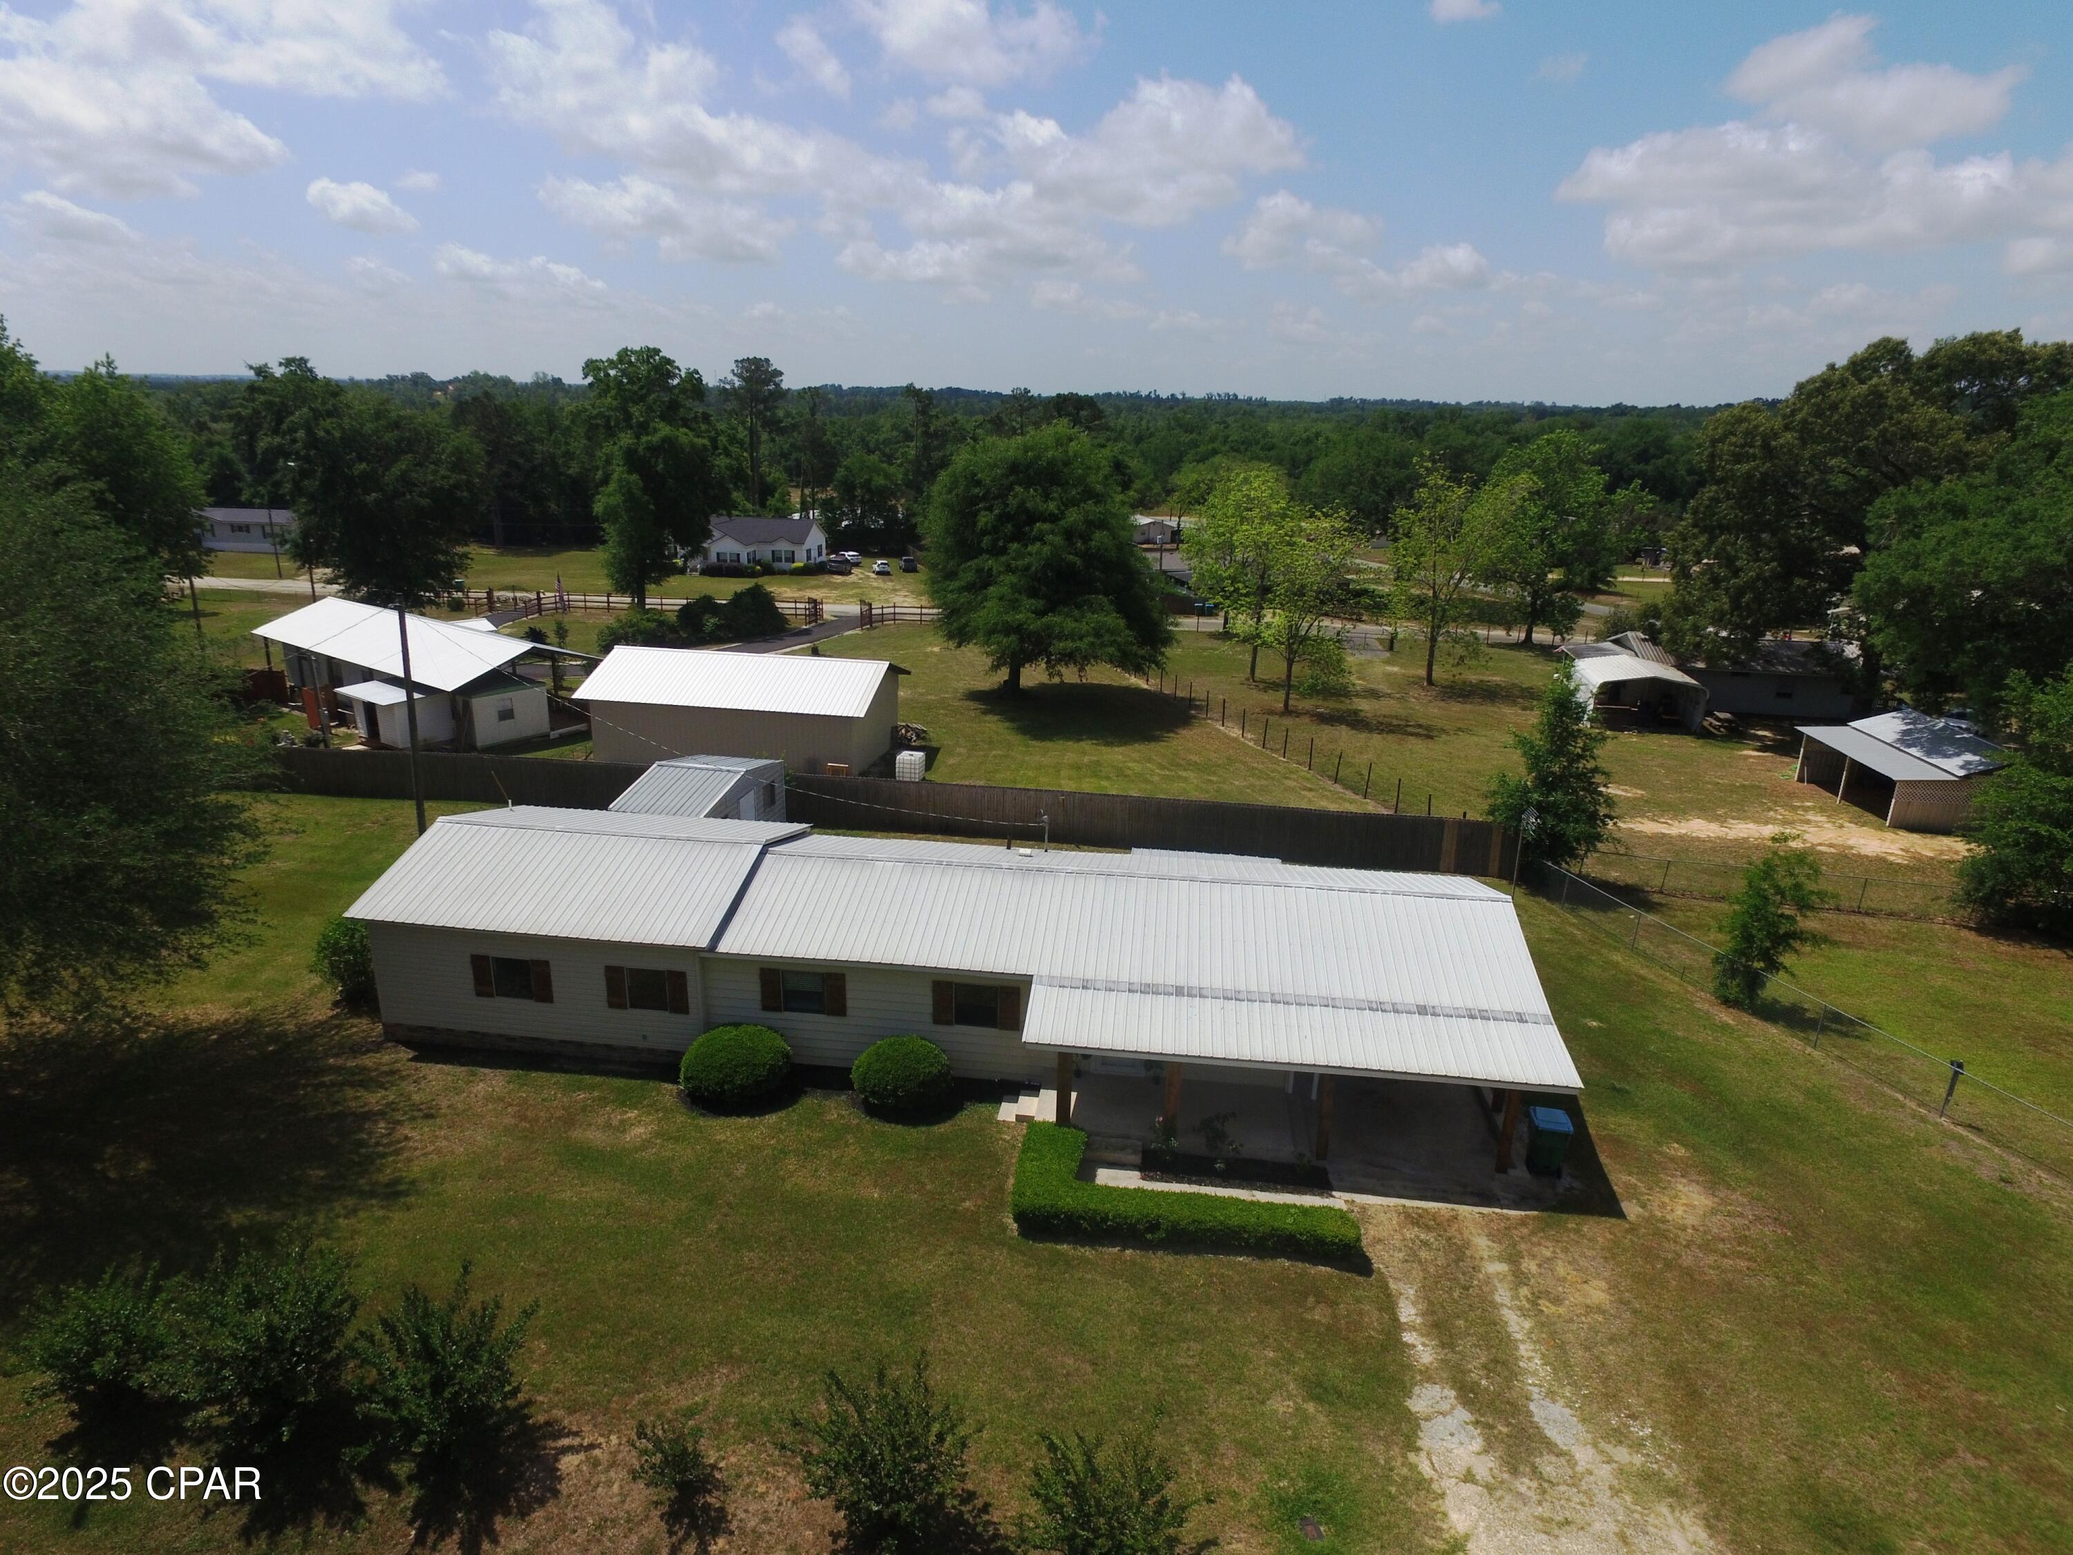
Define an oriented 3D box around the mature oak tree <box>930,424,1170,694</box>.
[{"bbox_3d":[0.576,-11.732,65.475,13.281,14.367,13.281,4,18,6],"label":"mature oak tree"}]

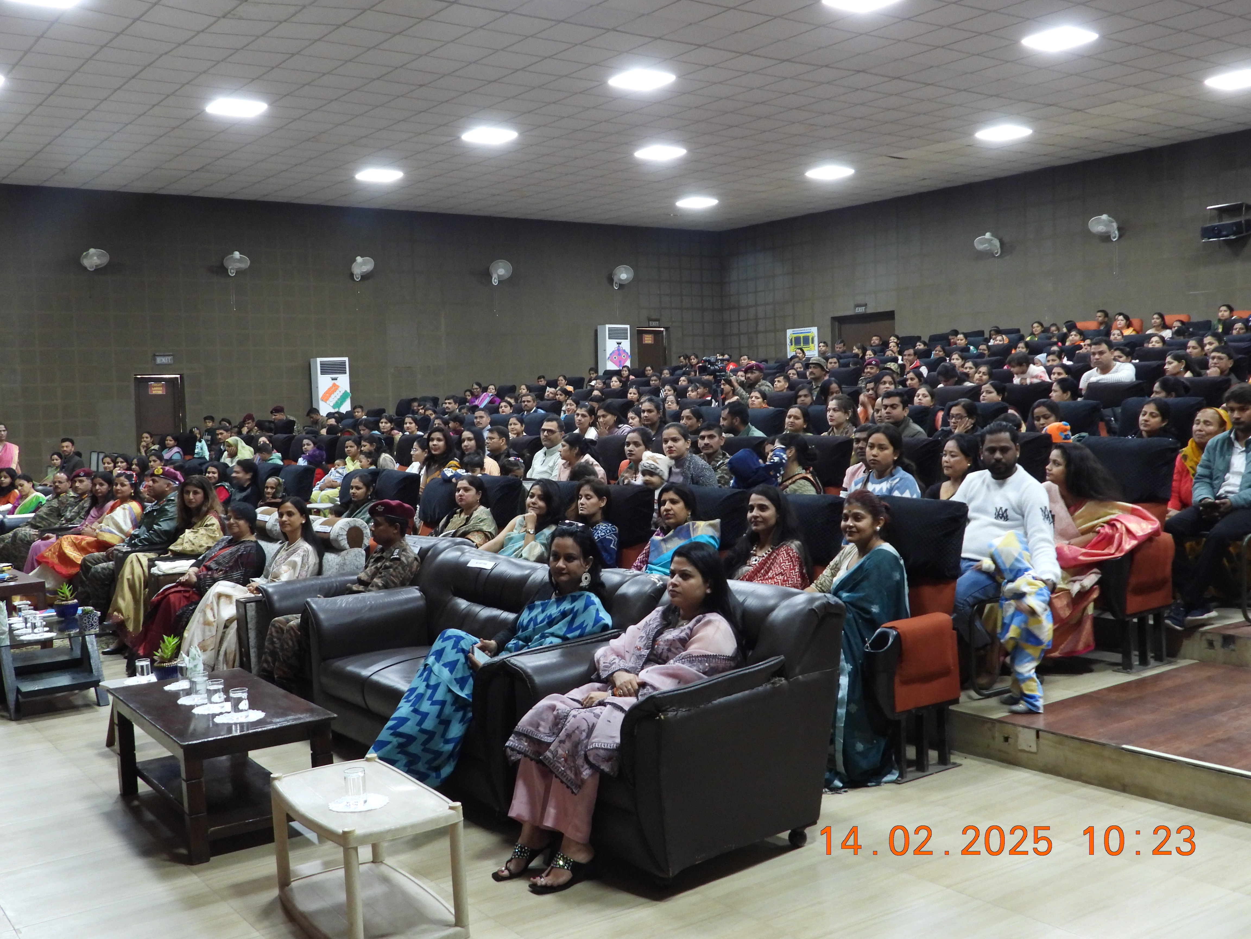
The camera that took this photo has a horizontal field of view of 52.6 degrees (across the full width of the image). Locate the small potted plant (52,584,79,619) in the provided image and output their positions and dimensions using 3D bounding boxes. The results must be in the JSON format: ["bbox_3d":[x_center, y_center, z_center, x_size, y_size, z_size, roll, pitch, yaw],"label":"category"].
[{"bbox_3d":[-3.375,0.778,7.601,0.158,0.215,0.158,-4,4,-37],"label":"small potted plant"}]

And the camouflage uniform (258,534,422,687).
[{"bbox_3d":[-1.653,0.858,7.496,0.900,0.860,0.550,-4,4,-35],"label":"camouflage uniform"}]

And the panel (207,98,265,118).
[{"bbox_3d":[-4.878,-4.529,15.825,0.600,0.050,0.600,-4,4,-35],"label":"panel"}]

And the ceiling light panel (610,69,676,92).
[{"bbox_3d":[0.187,-4.636,15.062,0.600,0.050,0.600,-4,4,-35],"label":"ceiling light panel"}]

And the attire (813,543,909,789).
[{"bbox_3d":[0.972,0.851,5.573,0.680,1.000,0.520,-5,4,-41],"label":"attire"}]

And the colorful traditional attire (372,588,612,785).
[{"bbox_3d":[-0.538,0.903,5.151,1.000,0.860,0.660,-3,3,-19],"label":"colorful traditional attire"}]

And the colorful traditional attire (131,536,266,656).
[{"bbox_3d":[-2.575,0.829,7.735,0.920,0.850,0.620,-3,3,-15],"label":"colorful traditional attire"}]

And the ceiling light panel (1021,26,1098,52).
[{"bbox_3d":[4.751,-4.729,13.846,0.600,0.050,0.600,-4,4,-35],"label":"ceiling light panel"}]

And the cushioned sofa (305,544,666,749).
[{"bbox_3d":[-0.699,0.846,5.770,0.904,0.853,1.930,-4,4,-35],"label":"cushioned sofa"}]

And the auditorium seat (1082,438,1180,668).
[{"bbox_3d":[2.446,0.418,6.562,0.780,1.110,0.620,-4,4,-37],"label":"auditorium seat"}]

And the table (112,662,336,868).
[{"bbox_3d":[-1.719,1.211,5.330,0.596,0.469,1.185,-4,4,-36],"label":"table"}]

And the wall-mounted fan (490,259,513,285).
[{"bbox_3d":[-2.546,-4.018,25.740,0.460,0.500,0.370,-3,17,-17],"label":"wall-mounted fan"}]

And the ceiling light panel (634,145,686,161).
[{"bbox_3d":[0.532,-4.909,19.590,0.600,0.050,0.600,-4,4,-35],"label":"ceiling light panel"}]

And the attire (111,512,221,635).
[{"bbox_3d":[-3.248,0.661,8.826,0.752,0.833,0.508,-4,4,-38],"label":"attire"}]

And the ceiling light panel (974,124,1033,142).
[{"bbox_3d":[5.652,-5.047,18.916,0.600,0.050,0.600,-4,4,-35],"label":"ceiling light panel"}]

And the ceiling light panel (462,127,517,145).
[{"bbox_3d":[-1.936,-4.789,18.097,0.600,0.050,0.600,-4,4,-37],"label":"ceiling light panel"}]

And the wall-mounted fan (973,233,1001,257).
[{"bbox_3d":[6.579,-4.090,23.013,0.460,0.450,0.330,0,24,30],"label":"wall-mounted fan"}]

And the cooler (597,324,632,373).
[{"bbox_3d":[-0.224,-2.138,27.112,0.612,1.870,0.340,-4,4,-35],"label":"cooler"}]

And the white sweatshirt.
[{"bbox_3d":[1.749,0.278,5.981,0.559,0.579,0.406,0,4,32],"label":"white sweatshirt"}]

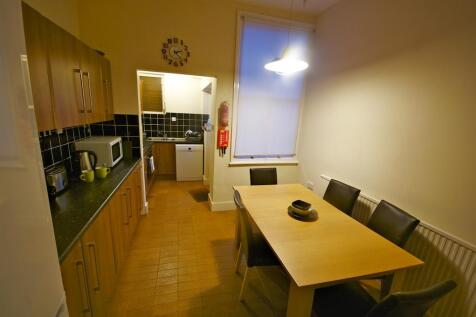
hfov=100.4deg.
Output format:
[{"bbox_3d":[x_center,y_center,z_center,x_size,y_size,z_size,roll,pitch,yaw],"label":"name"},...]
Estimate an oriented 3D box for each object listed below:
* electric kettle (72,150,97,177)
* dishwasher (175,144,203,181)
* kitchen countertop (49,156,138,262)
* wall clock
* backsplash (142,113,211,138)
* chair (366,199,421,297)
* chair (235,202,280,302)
[{"bbox_3d":[-1.594,0.065,2.085,0.215,0.240,0.160,-5,16,-33],"label":"electric kettle"},{"bbox_3d":[-1.176,0.041,4.849,0.600,0.860,0.600,0,14,-16],"label":"dishwasher"},{"bbox_3d":[-1.399,0.291,1.769,0.600,0.040,2.140,0,14,-16],"label":"kitchen countertop"},{"bbox_3d":[-0.817,-1.415,2.635,0.365,0.365,0.035,0,14,-16],"label":"wall clock"},{"bbox_3d":[-1.559,-0.781,4.857,1.560,0.610,0.020,0,14,-16],"label":"backsplash"},{"bbox_3d":[1.101,0.867,1.780,0.520,0.900,0.420,2,13,-4],"label":"chair"},{"bbox_3d":[0.232,0.797,1.857,0.520,0.900,0.420,2,13,-7],"label":"chair"}]

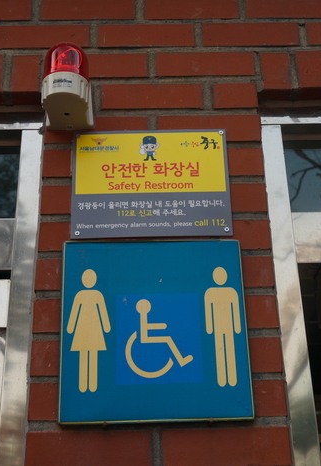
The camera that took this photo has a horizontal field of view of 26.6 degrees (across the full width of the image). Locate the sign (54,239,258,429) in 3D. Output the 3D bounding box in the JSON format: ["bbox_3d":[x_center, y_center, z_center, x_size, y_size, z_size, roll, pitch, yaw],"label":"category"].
[{"bbox_3d":[-0.010,0.158,1.125,0.302,0.304,0.022,-1,-22,-2],"label":"sign"}]

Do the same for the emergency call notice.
[{"bbox_3d":[-0.016,-0.090,1.230,0.283,0.213,0.005,-1,-22,-2],"label":"emergency call notice"}]

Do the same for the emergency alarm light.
[{"bbox_3d":[-0.169,-0.274,1.241,0.090,0.126,0.123,-1,-22,-2],"label":"emergency alarm light"}]

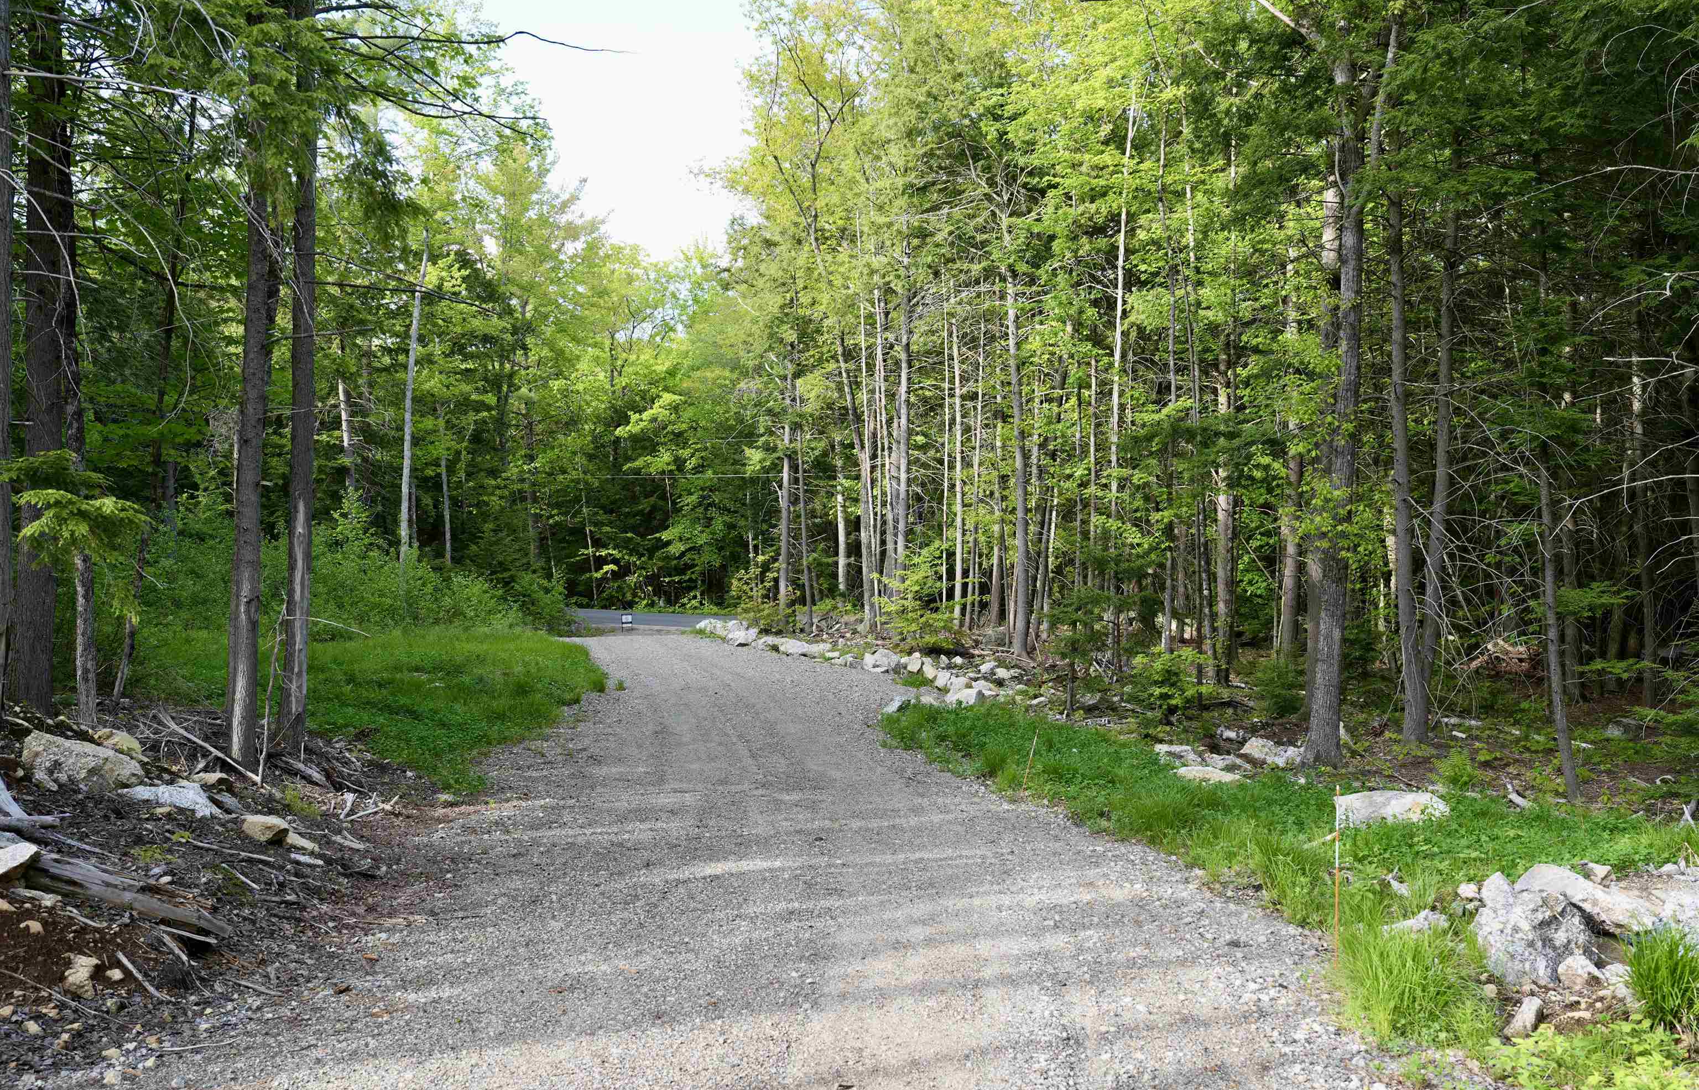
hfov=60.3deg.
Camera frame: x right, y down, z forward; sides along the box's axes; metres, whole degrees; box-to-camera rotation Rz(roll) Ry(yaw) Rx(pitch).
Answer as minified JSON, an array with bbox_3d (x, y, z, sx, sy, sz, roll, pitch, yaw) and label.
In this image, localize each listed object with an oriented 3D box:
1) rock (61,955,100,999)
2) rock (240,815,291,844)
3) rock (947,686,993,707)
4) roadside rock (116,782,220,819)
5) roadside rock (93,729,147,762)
[{"bbox_3d":[-2.627,1.477,5.000,0.132,0.135,0.120,0,0,-15],"label":"rock"},{"bbox_3d":[-2.954,1.437,7.400,0.260,0.125,0.200,0,0,-11],"label":"rock"},{"bbox_3d":[1.354,1.704,16.400,0.510,0.250,0.400,0,0,2],"label":"rock"},{"bbox_3d":[-3.494,1.314,7.500,0.520,0.150,0.320,0,0,-13],"label":"roadside rock"},{"bbox_3d":[-4.188,1.155,8.400,0.310,0.185,0.260,0,0,-14],"label":"roadside rock"}]

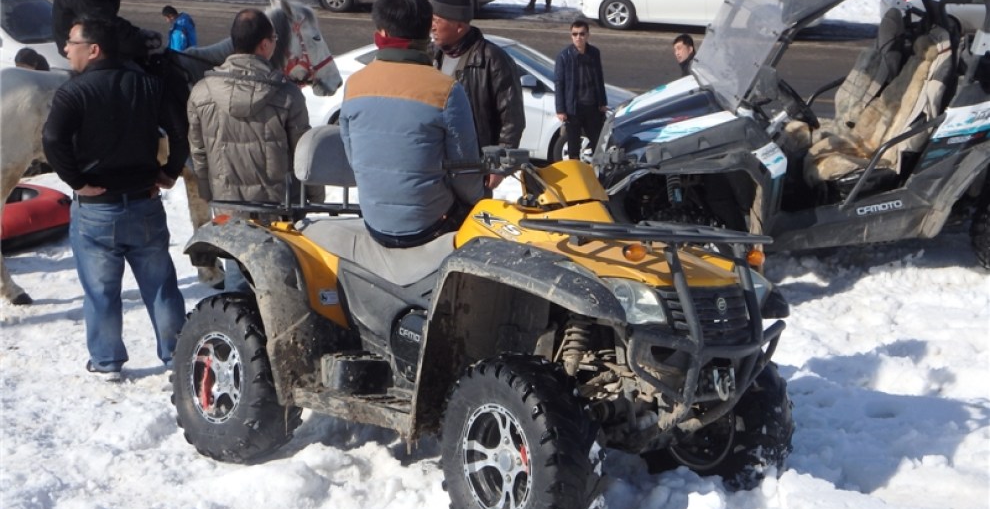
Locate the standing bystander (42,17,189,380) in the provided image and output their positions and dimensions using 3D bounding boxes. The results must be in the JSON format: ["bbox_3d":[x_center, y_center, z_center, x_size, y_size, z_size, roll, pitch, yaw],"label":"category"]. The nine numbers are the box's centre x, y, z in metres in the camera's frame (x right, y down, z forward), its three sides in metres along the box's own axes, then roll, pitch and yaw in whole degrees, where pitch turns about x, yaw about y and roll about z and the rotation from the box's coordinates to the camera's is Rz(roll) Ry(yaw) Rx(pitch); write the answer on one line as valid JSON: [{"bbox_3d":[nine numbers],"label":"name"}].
[{"bbox_3d":[-1.764,-0.234,5.638,0.640,1.730,0.420,-10,19,-31],"label":"standing bystander"}]

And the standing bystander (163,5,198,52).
[{"bbox_3d":[-3.805,-2.200,14.623,0.420,1.620,0.500,1,16,5],"label":"standing bystander"}]

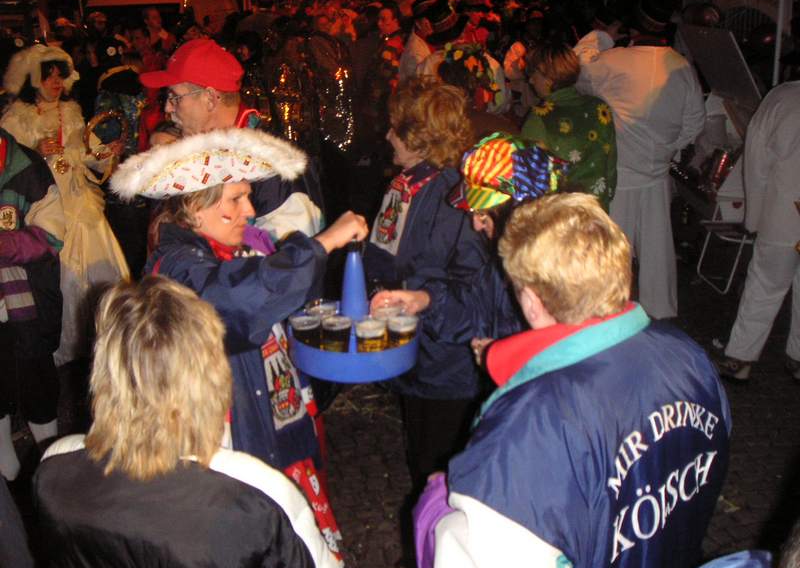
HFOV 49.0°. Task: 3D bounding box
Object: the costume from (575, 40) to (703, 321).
[{"bbox_3d":[1.430,-0.563,5.242,0.700,1.600,0.480,-6,19,-17],"label":"costume"}]

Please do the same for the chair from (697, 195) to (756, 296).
[{"bbox_3d":[2.380,-0.367,6.014,0.500,0.780,0.470,0,19,0],"label":"chair"}]

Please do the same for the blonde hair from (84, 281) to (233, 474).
[{"bbox_3d":[-0.377,0.141,1.370,0.220,0.310,0.230,3,19,9],"label":"blonde hair"}]

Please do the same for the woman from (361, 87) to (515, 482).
[{"bbox_3d":[0.110,0.228,2.786,0.460,1.690,0.500,0,19,0],"label":"woman"}]

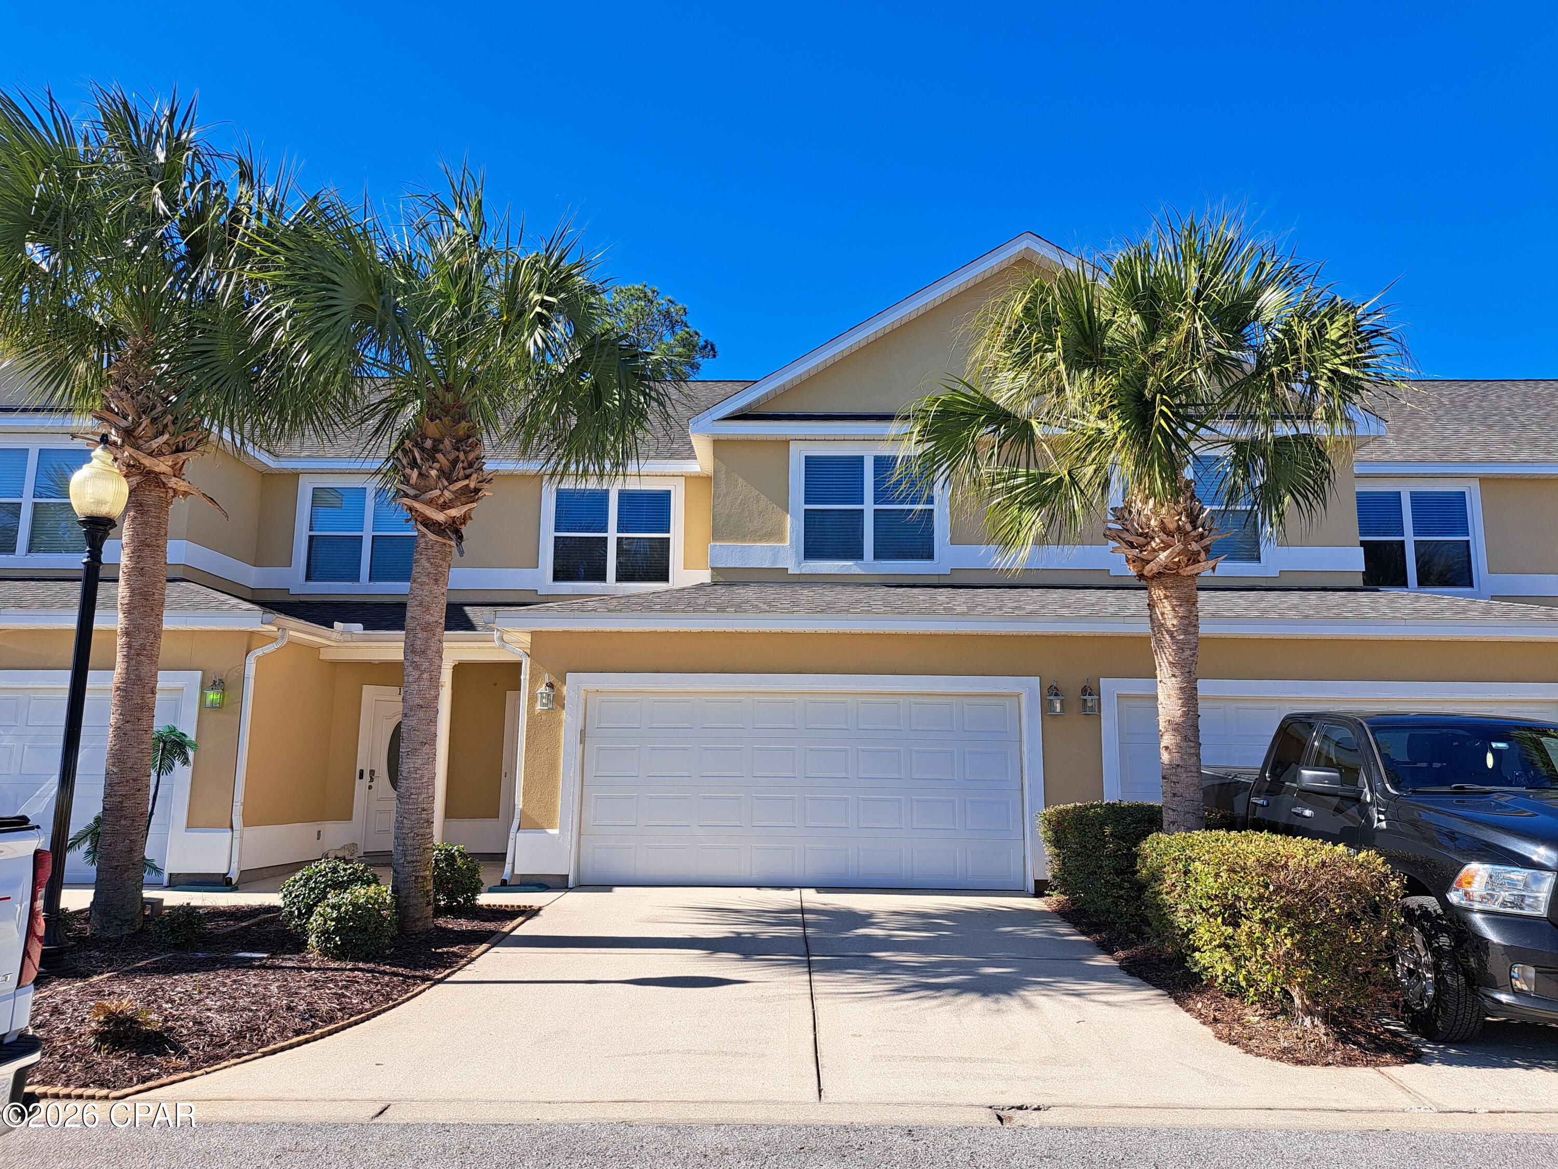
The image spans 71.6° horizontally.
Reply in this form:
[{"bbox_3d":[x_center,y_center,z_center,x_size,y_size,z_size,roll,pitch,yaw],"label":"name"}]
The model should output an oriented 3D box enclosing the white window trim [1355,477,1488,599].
[{"bbox_3d":[9.456,-0.697,16.105,2.150,1.828,0.120,0,-9,1],"label":"white window trim"}]

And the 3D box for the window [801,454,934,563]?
[{"bbox_3d":[1.152,-1.007,14.091,1.760,1.490,0.100,0,-10,1],"label":"window"}]

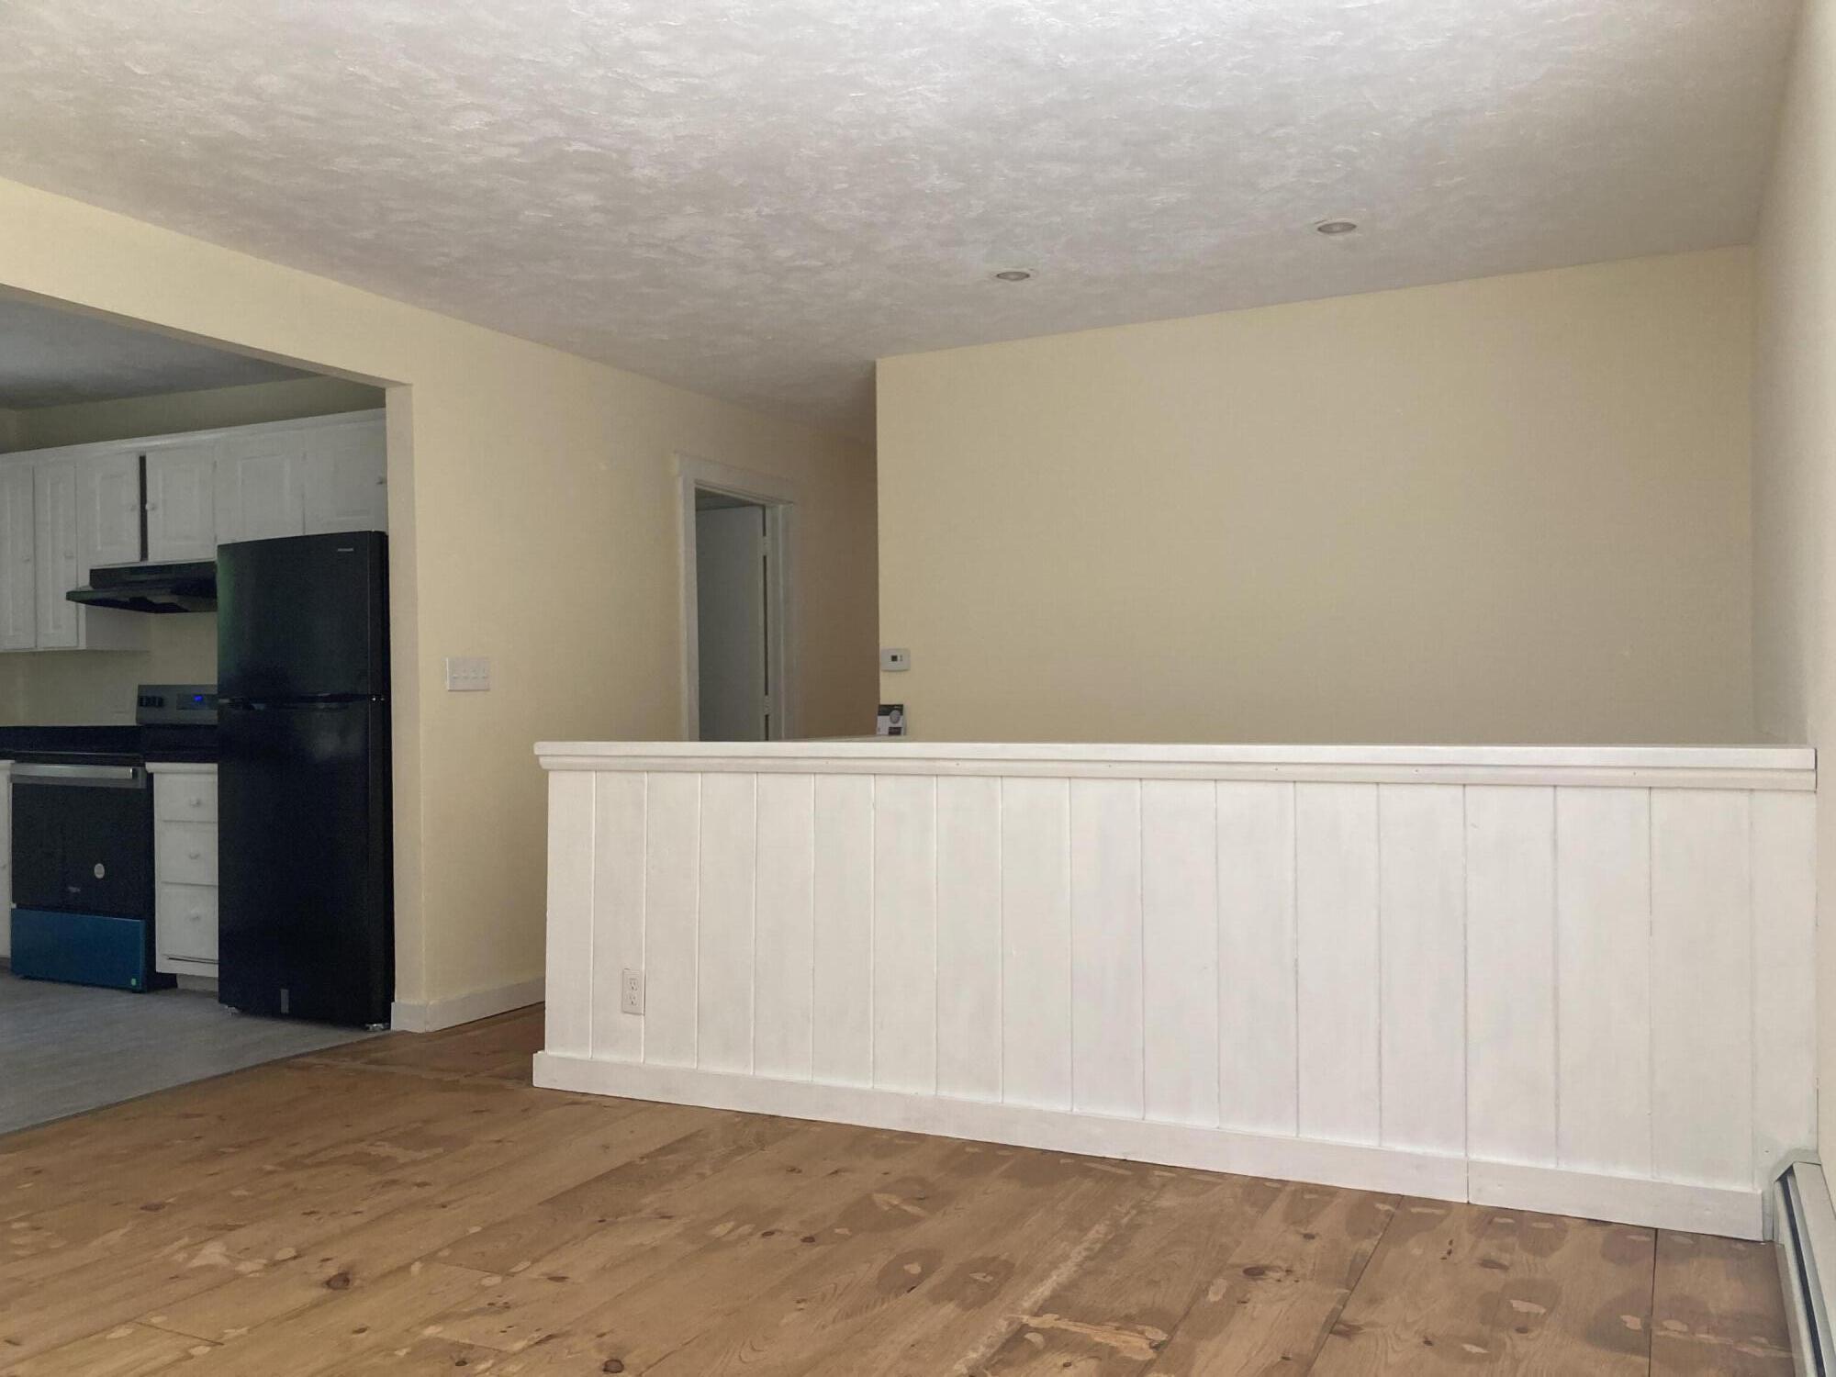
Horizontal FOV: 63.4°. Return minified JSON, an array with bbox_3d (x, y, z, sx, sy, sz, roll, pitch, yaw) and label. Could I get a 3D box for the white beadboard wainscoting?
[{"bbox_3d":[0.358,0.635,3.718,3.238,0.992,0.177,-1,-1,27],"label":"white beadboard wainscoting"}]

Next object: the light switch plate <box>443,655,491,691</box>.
[{"bbox_3d":[-1.560,-0.048,5.184,0.012,0.115,0.208,-1,-1,27],"label":"light switch plate"}]

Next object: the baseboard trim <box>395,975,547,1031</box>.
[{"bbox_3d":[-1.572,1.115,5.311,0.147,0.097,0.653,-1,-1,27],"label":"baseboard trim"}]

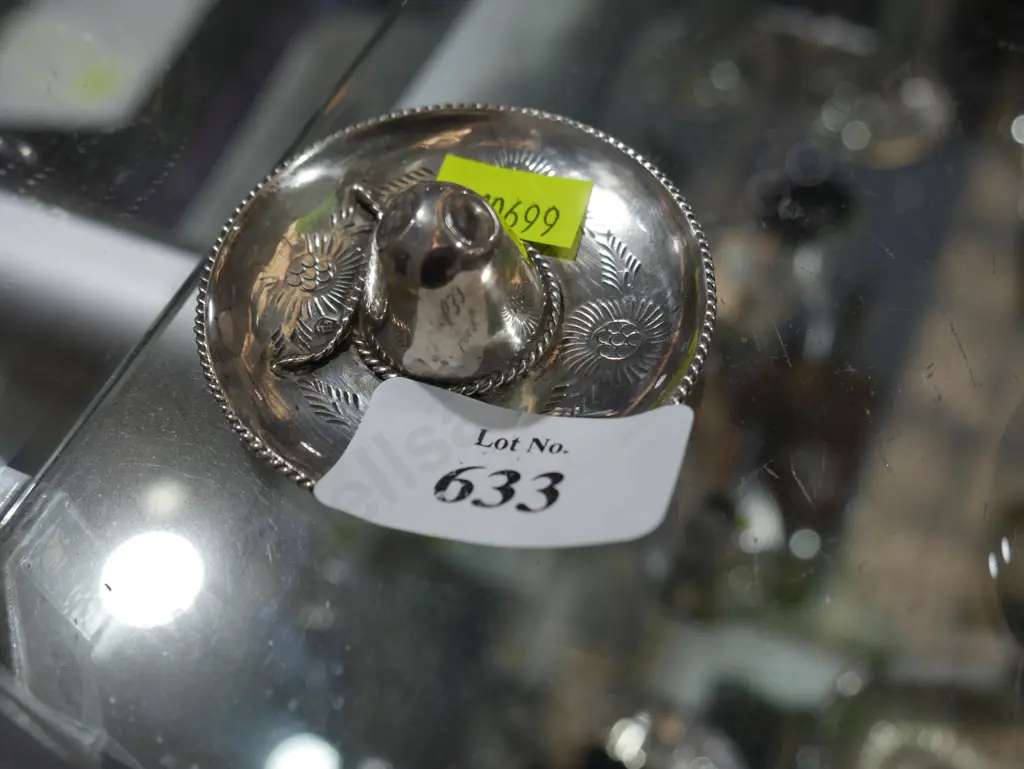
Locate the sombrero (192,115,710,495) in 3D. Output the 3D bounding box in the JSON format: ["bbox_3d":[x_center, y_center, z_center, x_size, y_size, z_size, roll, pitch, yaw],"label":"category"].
[{"bbox_3d":[-0.008,-0.017,0.168,0.075,0.023,0.075,-4,57,0],"label":"sombrero"}]

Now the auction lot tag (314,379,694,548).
[{"bbox_3d":[0.000,0.010,0.157,0.045,0.005,0.028,5,37,18],"label":"auction lot tag"}]

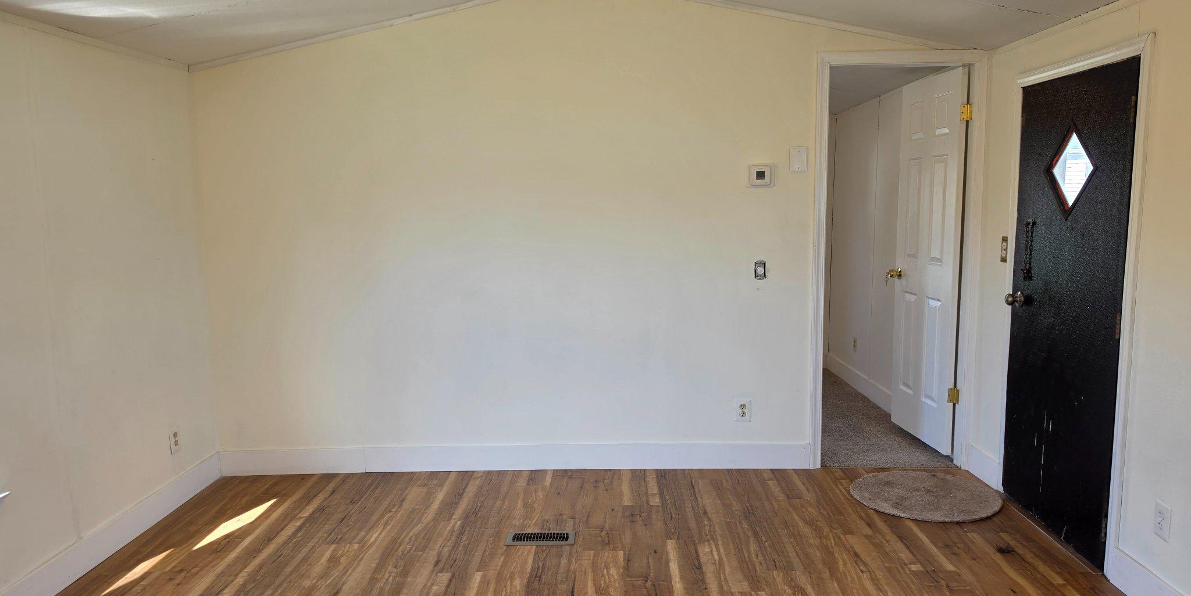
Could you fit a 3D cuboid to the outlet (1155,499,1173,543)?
[{"bbox_3d":[1.909,0.749,2.656,0.007,0.118,0.071,-1,7,3],"label":"outlet"}]

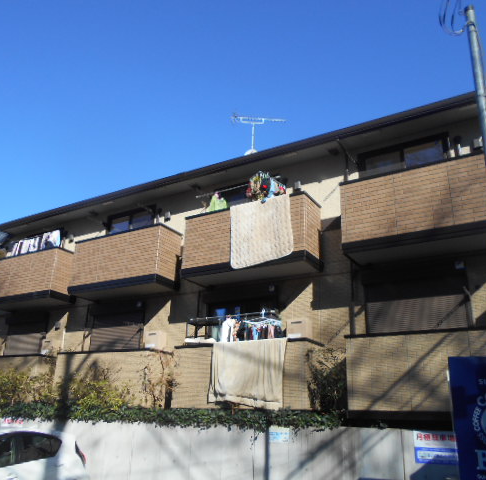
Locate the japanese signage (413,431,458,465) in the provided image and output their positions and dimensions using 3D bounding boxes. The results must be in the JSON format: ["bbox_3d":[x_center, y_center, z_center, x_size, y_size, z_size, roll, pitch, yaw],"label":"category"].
[{"bbox_3d":[2.888,3.100,7.175,0.608,0.447,0.020,-5,-21,18],"label":"japanese signage"}]

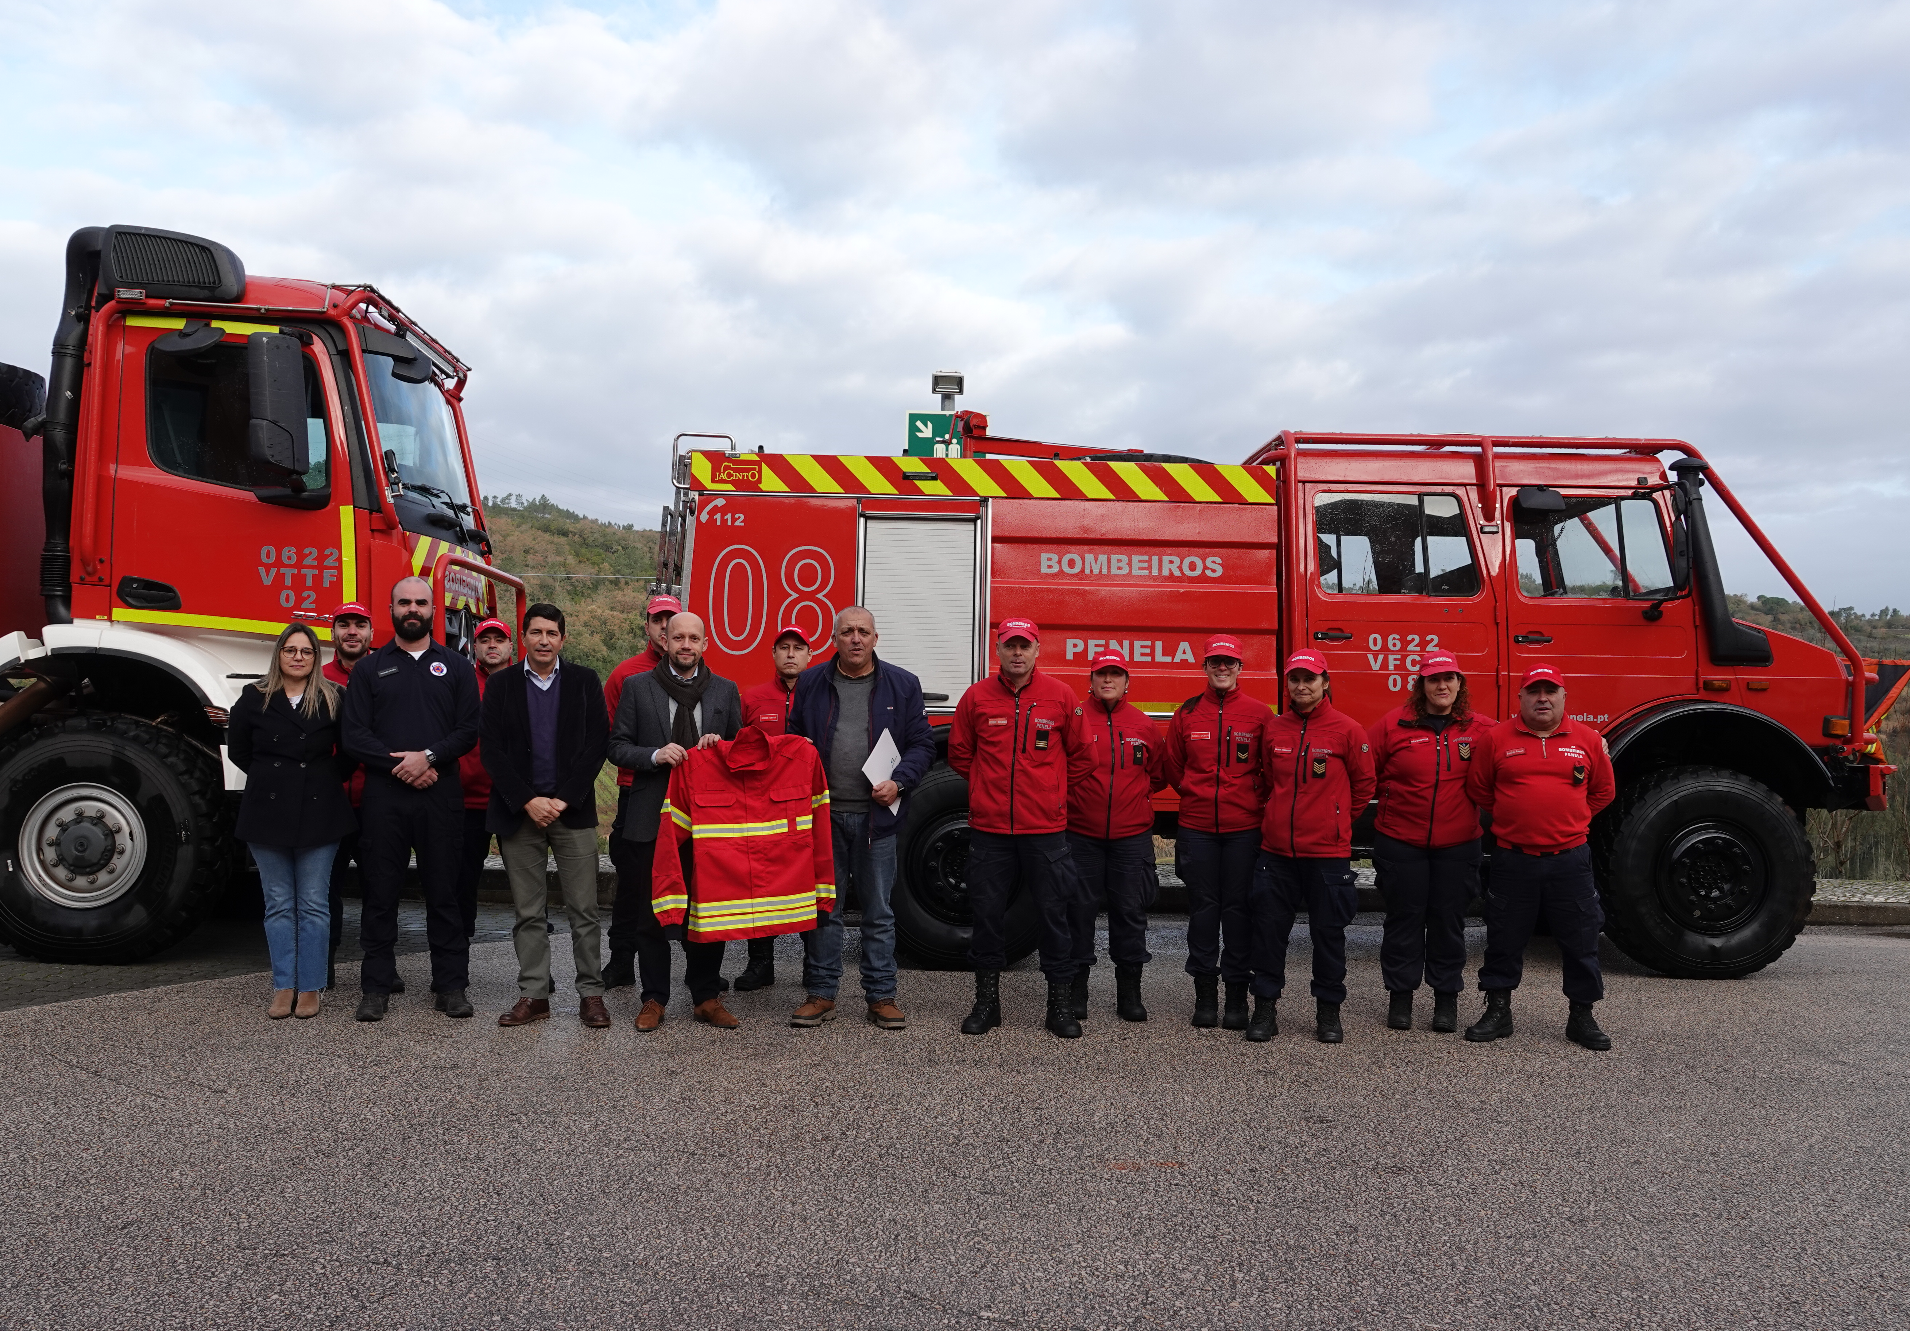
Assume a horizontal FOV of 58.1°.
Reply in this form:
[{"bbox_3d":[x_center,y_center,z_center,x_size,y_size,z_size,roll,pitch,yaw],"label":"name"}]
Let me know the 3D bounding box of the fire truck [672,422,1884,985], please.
[{"bbox_3d":[1.668,0.145,9.973,6.550,2.980,2.450,1,-2,0],"label":"fire truck"}]

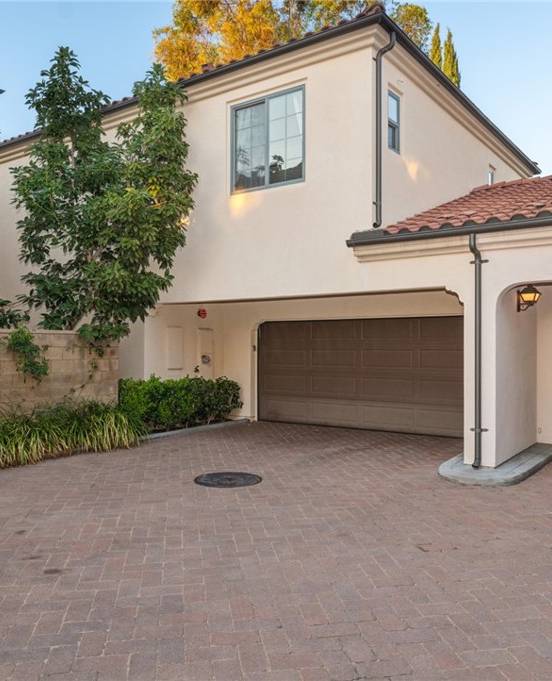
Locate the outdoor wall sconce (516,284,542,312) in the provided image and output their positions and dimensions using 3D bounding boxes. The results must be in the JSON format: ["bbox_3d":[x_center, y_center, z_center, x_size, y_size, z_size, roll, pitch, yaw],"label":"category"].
[{"bbox_3d":[3.666,-0.610,8.648,0.280,0.400,0.235,0,0,35],"label":"outdoor wall sconce"}]

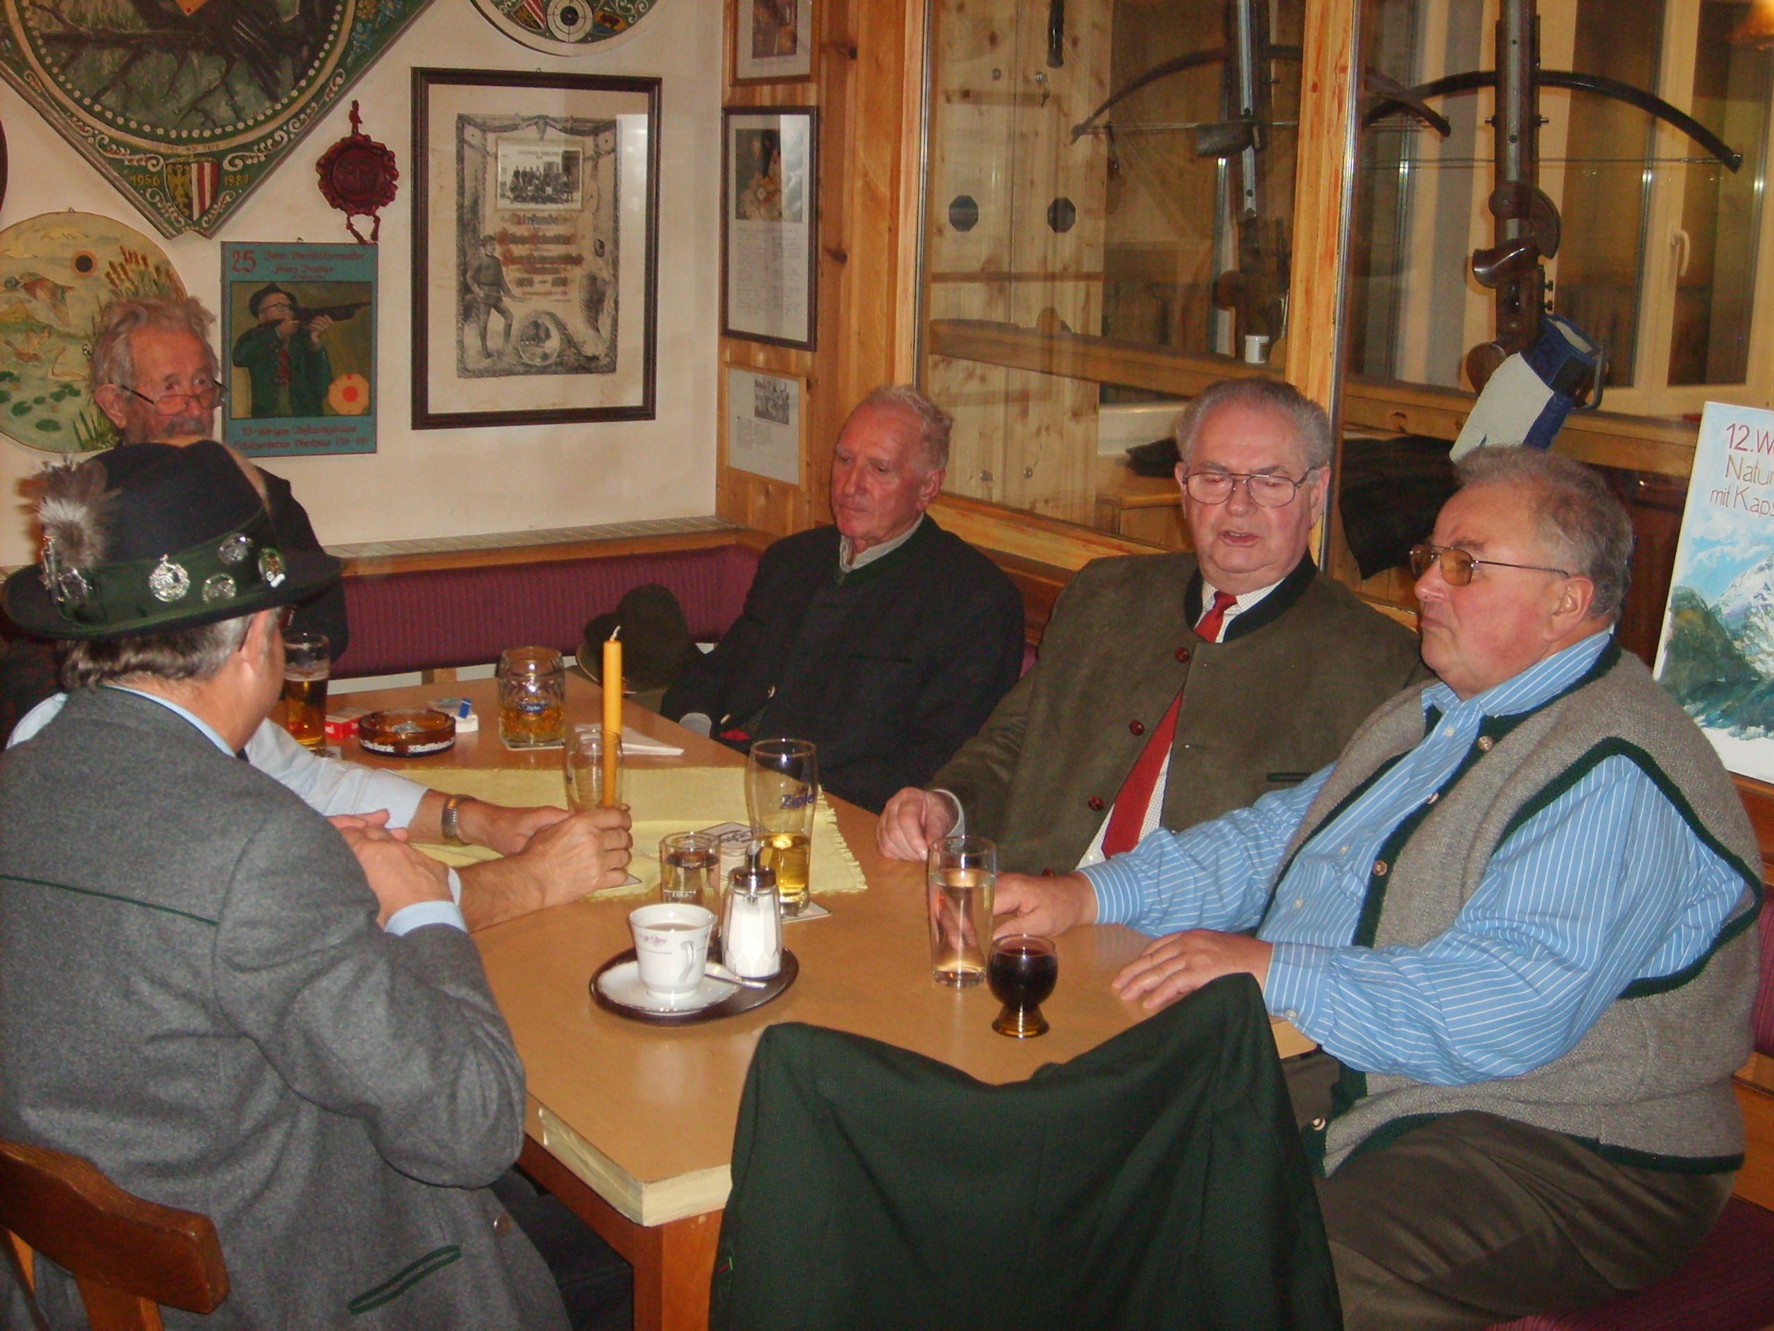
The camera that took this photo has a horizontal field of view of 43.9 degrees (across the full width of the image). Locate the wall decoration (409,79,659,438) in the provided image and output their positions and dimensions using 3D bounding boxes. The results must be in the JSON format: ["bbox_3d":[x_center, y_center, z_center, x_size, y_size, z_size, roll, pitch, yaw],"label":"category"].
[{"bbox_3d":[-0.644,-0.772,4.125,0.500,0.648,0.030,-6,15,-32],"label":"wall decoration"}]

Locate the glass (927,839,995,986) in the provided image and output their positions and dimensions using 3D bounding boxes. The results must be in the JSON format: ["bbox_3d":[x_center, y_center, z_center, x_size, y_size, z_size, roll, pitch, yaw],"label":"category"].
[{"bbox_3d":[0.077,0.252,2.251,0.069,0.143,0.069,2,13,0],"label":"glass"}]

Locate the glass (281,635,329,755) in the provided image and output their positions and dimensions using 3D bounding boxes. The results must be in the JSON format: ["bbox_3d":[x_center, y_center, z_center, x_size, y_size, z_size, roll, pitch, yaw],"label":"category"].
[{"bbox_3d":[-0.800,0.040,3.028,0.064,0.161,0.064,2,13,0],"label":"glass"}]

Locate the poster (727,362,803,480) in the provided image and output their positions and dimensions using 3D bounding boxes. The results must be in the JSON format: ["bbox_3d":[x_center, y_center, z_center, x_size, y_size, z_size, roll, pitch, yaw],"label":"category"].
[{"bbox_3d":[-0.243,-0.463,4.233,0.018,0.204,0.302,-6,15,-32],"label":"poster"}]

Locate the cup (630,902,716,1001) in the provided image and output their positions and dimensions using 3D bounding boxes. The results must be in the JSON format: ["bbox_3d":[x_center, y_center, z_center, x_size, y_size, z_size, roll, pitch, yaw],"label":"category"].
[{"bbox_3d":[-0.208,0.286,2.162,0.084,0.075,0.101,-4,14,-25],"label":"cup"}]

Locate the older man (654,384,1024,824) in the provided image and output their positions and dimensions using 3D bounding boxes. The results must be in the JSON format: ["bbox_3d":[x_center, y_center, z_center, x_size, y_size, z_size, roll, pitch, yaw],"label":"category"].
[{"bbox_3d":[-0.147,0.223,3.219,0.740,1.240,0.550,-9,16,-39],"label":"older man"}]

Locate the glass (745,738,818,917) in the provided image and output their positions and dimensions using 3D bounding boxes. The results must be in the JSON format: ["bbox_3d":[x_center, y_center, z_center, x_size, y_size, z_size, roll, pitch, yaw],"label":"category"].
[{"bbox_3d":[-0.119,0.183,2.465,0.083,0.186,0.083,2,13,0],"label":"glass"}]

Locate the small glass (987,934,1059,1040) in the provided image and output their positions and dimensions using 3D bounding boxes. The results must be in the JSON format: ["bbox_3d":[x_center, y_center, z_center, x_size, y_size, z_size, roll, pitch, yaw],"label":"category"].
[{"bbox_3d":[0.133,0.311,2.134,0.067,0.083,0.067,2,13,0],"label":"small glass"}]

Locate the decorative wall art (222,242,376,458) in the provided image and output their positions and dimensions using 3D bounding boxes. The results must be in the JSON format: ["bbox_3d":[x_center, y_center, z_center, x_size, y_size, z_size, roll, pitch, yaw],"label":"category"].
[{"bbox_3d":[-1.039,-0.559,3.924,0.281,0.375,0.020,-6,15,-32],"label":"decorative wall art"}]

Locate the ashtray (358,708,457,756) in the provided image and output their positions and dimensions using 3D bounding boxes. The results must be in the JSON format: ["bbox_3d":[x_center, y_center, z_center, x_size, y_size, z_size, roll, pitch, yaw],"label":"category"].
[{"bbox_3d":[-0.674,0.094,3.092,0.137,0.036,0.137,2,13,0],"label":"ashtray"}]

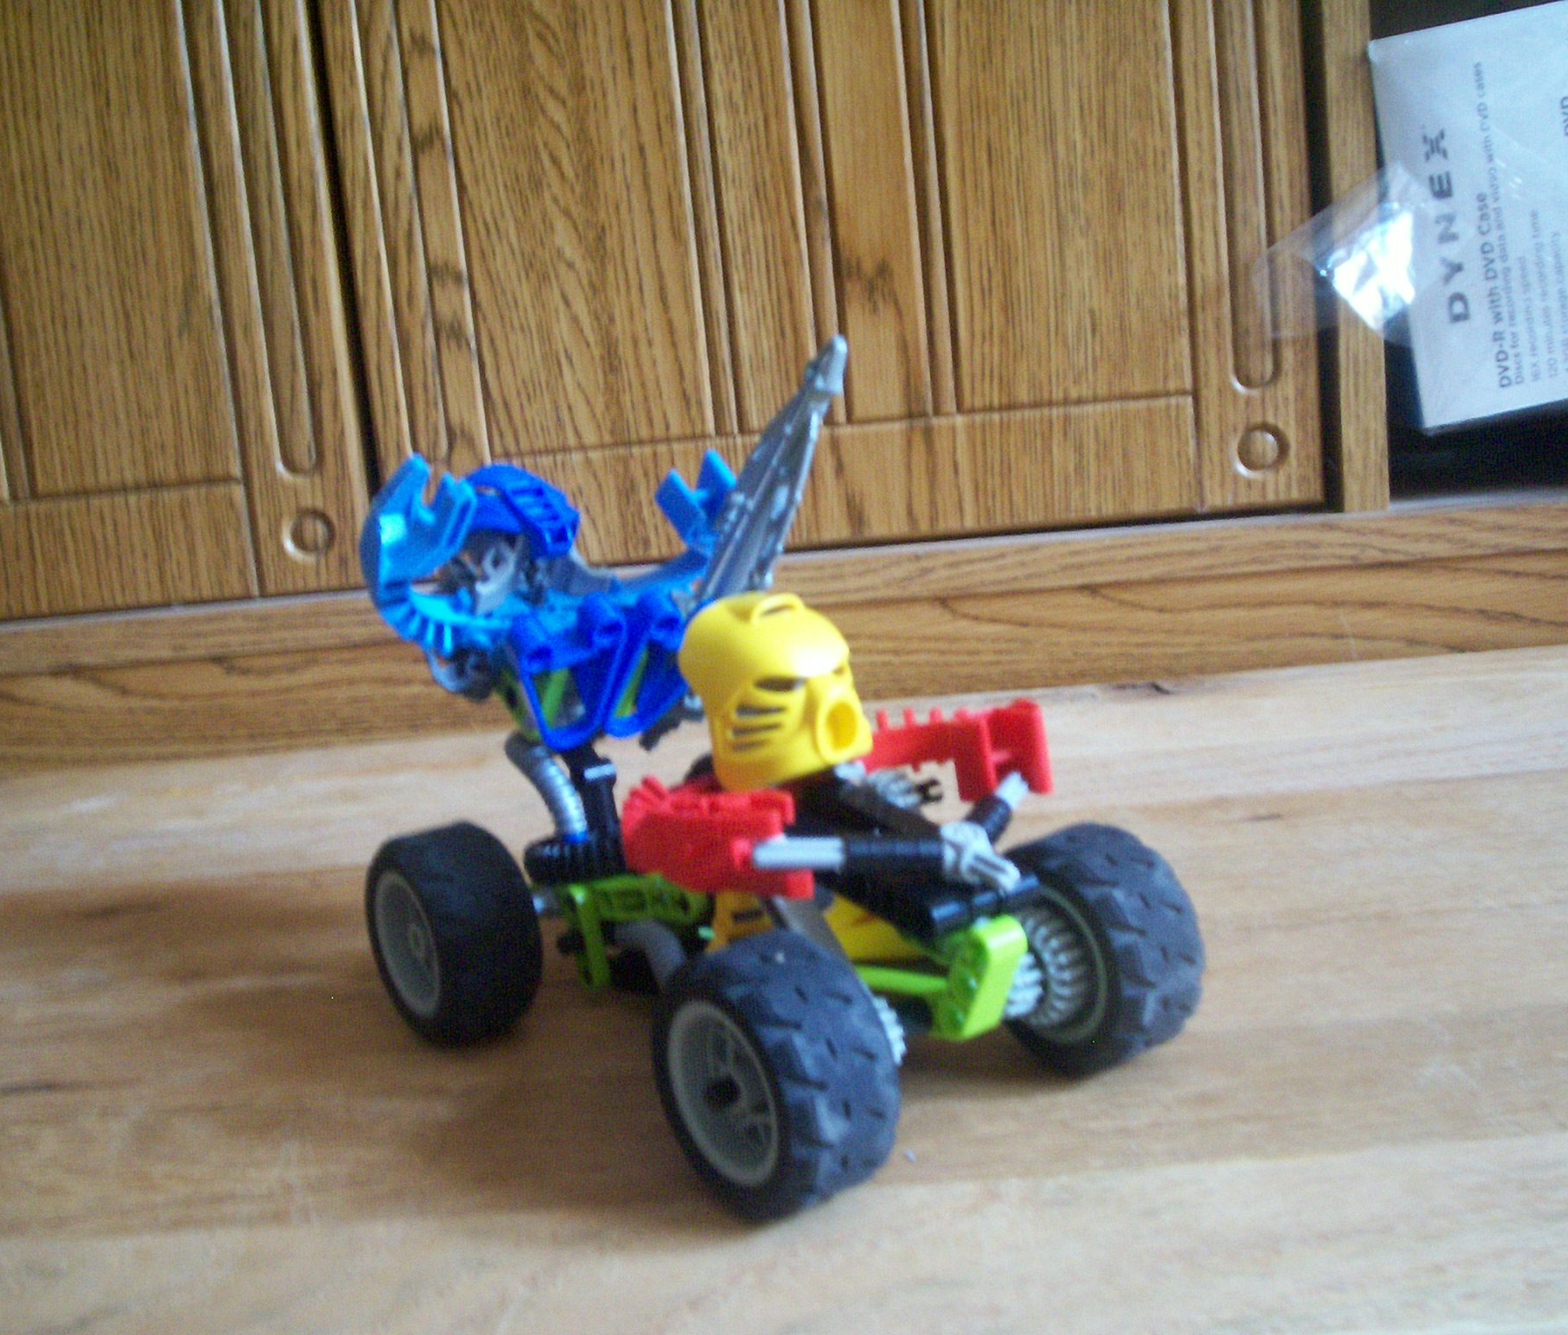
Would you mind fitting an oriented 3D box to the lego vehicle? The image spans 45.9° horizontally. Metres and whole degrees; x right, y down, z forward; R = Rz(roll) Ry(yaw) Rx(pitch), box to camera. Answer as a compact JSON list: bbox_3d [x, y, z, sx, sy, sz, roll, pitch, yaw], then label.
[{"bbox_3d":[-0.014,0.008,0.354,0.098,0.135,0.168,-12,11,-36],"label":"lego vehicle"}]

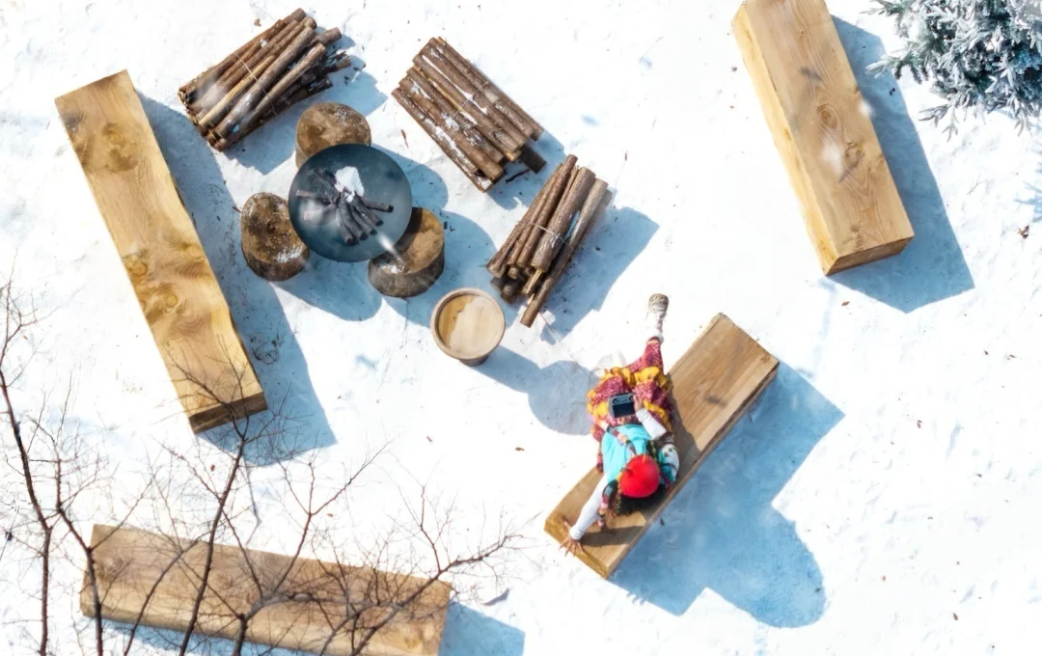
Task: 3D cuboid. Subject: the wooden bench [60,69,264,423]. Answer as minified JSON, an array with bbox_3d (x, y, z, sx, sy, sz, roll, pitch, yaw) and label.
[{"bbox_3d":[-2.319,-0.491,18.052,0.490,0.361,2.311,-22,78,-9],"label":"wooden bench"}]

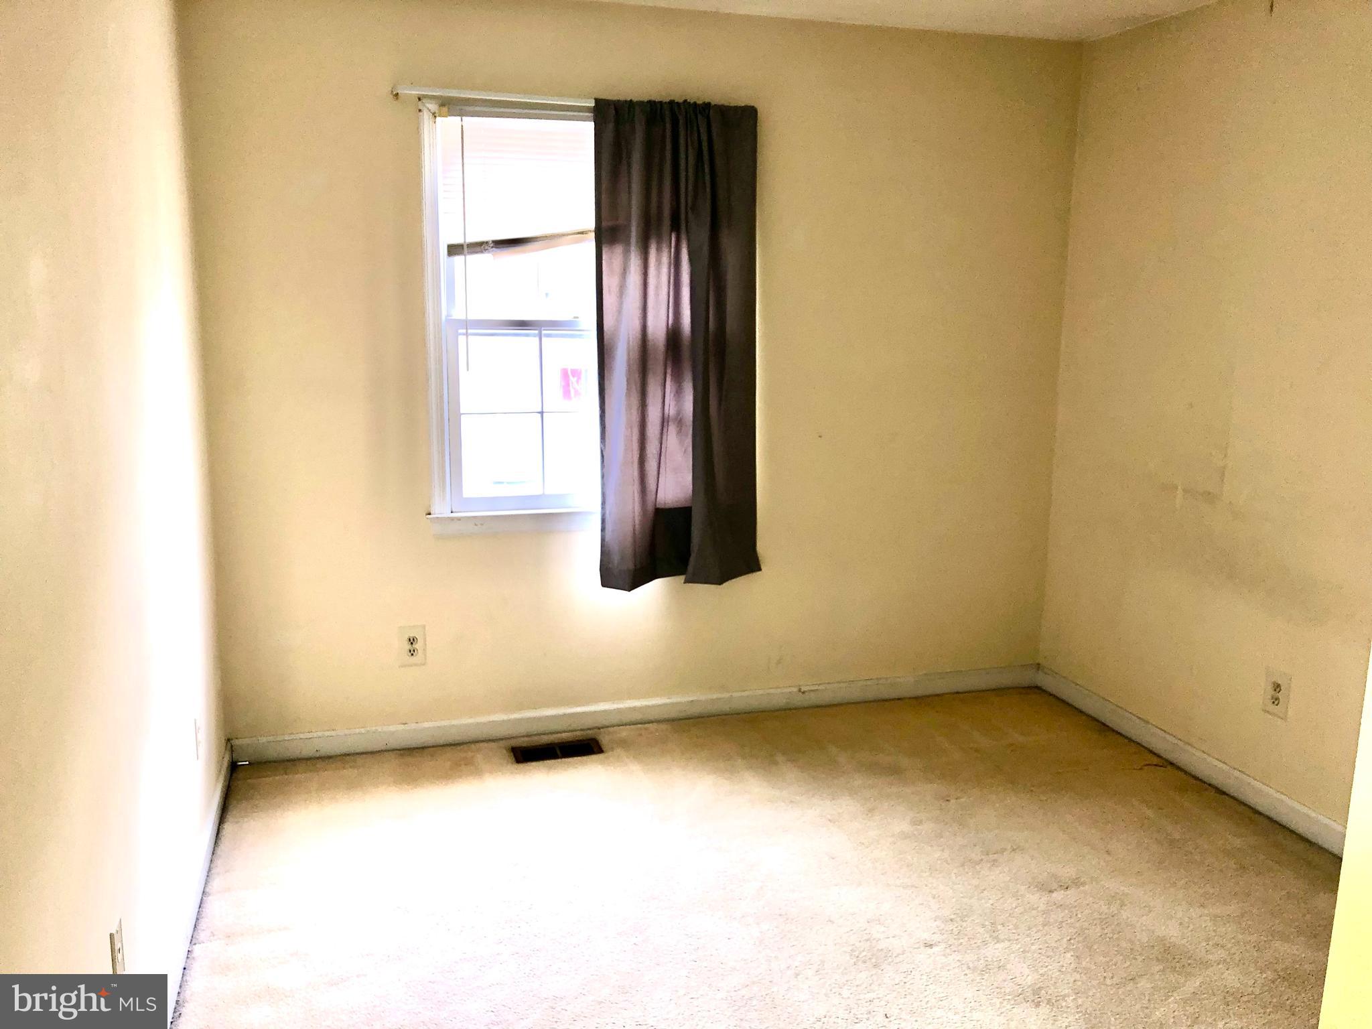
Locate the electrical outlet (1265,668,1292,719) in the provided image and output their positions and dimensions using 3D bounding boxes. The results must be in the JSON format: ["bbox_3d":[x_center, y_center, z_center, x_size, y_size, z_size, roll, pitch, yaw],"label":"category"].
[{"bbox_3d":[1.756,0.535,3.307,0.010,0.133,0.089,-3,11,-17],"label":"electrical outlet"}]

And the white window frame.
[{"bbox_3d":[-0.346,-0.650,3.695,1.020,1.335,0.100,-3,11,-17],"label":"white window frame"}]

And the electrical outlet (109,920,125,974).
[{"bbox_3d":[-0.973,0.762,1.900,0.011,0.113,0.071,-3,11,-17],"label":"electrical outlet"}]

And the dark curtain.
[{"bbox_3d":[-0.018,-0.547,3.742,0.590,1.600,0.105,-3,11,-17],"label":"dark curtain"}]

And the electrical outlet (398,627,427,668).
[{"bbox_3d":[-0.916,0.441,3.718,0.087,0.136,0.010,-3,11,-17],"label":"electrical outlet"}]

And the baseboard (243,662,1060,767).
[{"bbox_3d":[-0.036,0.711,4.041,3.035,0.086,0.014,-3,11,-17],"label":"baseboard"}]

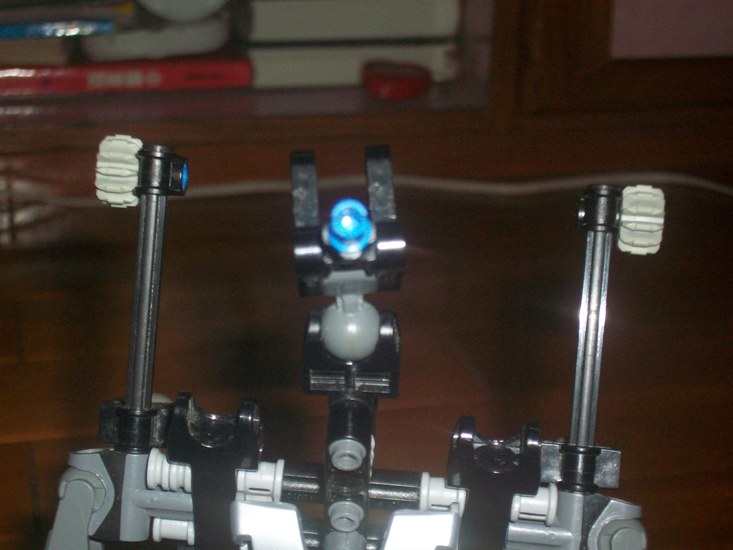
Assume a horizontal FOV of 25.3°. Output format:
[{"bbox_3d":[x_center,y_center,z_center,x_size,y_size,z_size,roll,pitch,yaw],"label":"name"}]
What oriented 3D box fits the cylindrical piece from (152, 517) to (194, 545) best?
[{"bbox_3d":[-0.035,0.046,0.302,0.008,0.007,0.007,5,0,0],"label":"cylindrical piece"}]

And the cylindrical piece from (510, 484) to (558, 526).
[{"bbox_3d":[0.029,0.041,0.288,0.008,0.007,0.007,5,0,0],"label":"cylindrical piece"}]

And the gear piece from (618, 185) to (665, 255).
[{"bbox_3d":[0.050,-0.010,0.299,0.008,0.013,0.013,5,0,0],"label":"gear piece"}]

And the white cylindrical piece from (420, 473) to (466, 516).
[{"bbox_3d":[0.013,0.039,0.288,0.008,0.007,0.007,5,0,0],"label":"white cylindrical piece"}]

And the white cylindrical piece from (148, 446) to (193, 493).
[{"bbox_3d":[-0.034,0.035,0.288,0.008,0.007,0.007,5,0,0],"label":"white cylindrical piece"}]

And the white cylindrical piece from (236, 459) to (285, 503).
[{"bbox_3d":[-0.018,0.036,0.288,0.008,0.007,0.007,5,0,0],"label":"white cylindrical piece"}]

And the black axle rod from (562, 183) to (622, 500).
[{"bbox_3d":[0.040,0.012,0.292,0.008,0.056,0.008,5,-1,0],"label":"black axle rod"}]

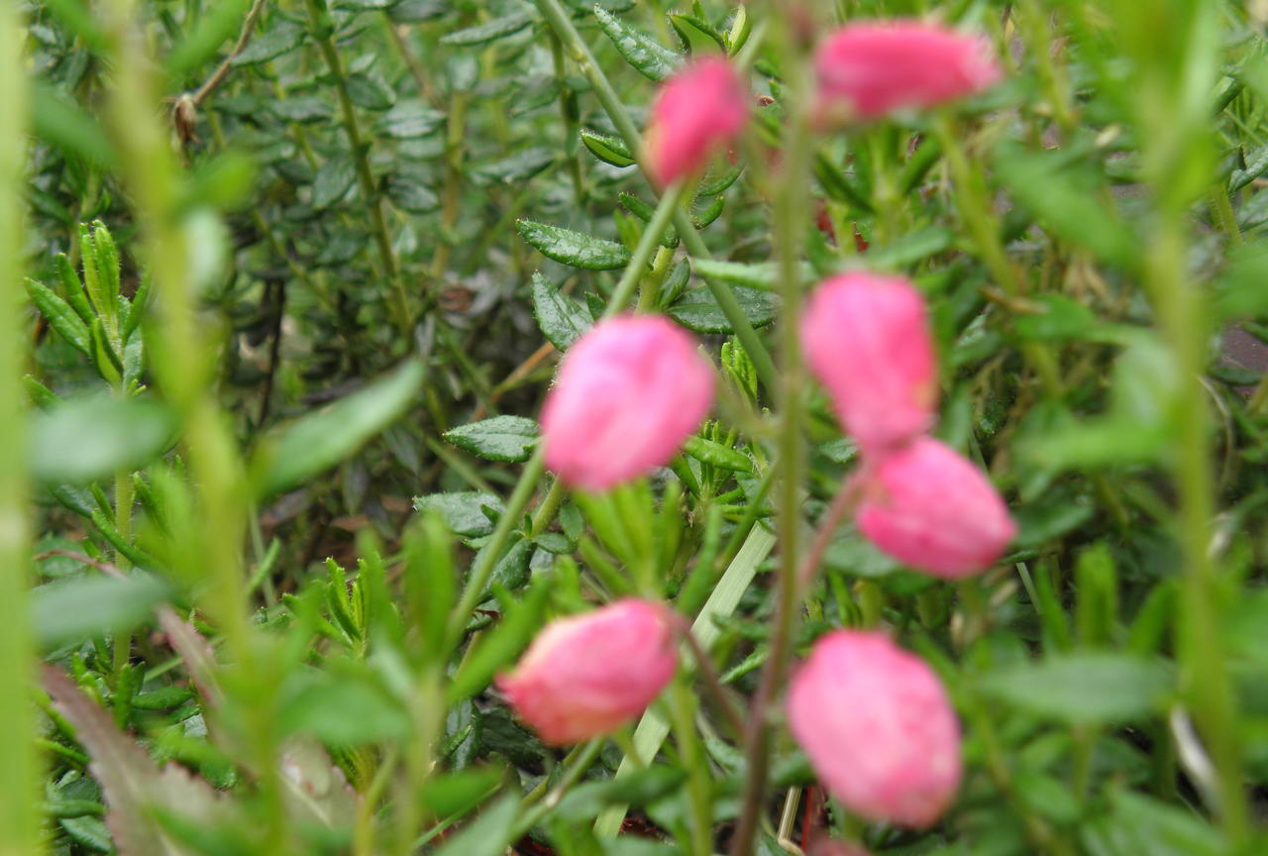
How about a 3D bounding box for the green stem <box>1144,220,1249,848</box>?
[{"bbox_3d":[0.045,0.009,0.180,0.003,0.053,0.003,-6,19,0],"label":"green stem"}]

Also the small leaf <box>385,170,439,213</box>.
[{"bbox_3d":[-0.030,-0.032,0.300,0.009,0.002,0.004,19,41,24],"label":"small leaf"}]

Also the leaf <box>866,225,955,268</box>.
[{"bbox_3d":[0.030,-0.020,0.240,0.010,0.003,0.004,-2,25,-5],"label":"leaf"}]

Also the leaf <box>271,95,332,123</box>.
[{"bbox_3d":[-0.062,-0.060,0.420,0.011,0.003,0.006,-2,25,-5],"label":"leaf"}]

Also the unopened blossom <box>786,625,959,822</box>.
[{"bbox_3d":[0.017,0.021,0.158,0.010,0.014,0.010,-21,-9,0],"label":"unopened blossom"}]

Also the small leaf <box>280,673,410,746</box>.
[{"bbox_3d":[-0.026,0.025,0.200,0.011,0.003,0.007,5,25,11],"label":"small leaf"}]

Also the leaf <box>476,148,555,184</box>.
[{"bbox_3d":[-0.016,-0.035,0.300,0.011,0.002,0.004,-13,39,-12],"label":"leaf"}]

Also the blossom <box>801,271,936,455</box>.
[{"bbox_3d":[0.016,-0.005,0.156,0.009,0.013,0.009,-12,-6,0],"label":"blossom"}]

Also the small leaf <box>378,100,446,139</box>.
[{"bbox_3d":[-0.030,-0.041,0.300,0.009,0.002,0.004,-9,39,18],"label":"small leaf"}]

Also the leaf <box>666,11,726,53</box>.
[{"bbox_3d":[0.007,-0.042,0.242,0.009,0.004,0.002,34,56,-18],"label":"leaf"}]

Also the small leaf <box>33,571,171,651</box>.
[{"bbox_3d":[-0.033,0.011,0.140,0.009,0.002,0.004,-17,43,-6],"label":"small leaf"}]

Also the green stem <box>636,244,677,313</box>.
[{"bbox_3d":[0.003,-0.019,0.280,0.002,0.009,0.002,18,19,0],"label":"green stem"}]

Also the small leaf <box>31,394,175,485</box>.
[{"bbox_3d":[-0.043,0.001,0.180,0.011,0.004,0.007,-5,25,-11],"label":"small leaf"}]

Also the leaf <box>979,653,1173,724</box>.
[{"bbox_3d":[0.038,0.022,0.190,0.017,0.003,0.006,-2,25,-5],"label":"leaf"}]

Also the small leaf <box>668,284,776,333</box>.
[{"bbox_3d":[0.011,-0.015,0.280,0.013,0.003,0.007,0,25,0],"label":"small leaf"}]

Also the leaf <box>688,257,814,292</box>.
[{"bbox_3d":[0.011,-0.014,0.200,0.011,0.002,0.004,6,24,9],"label":"leaf"}]

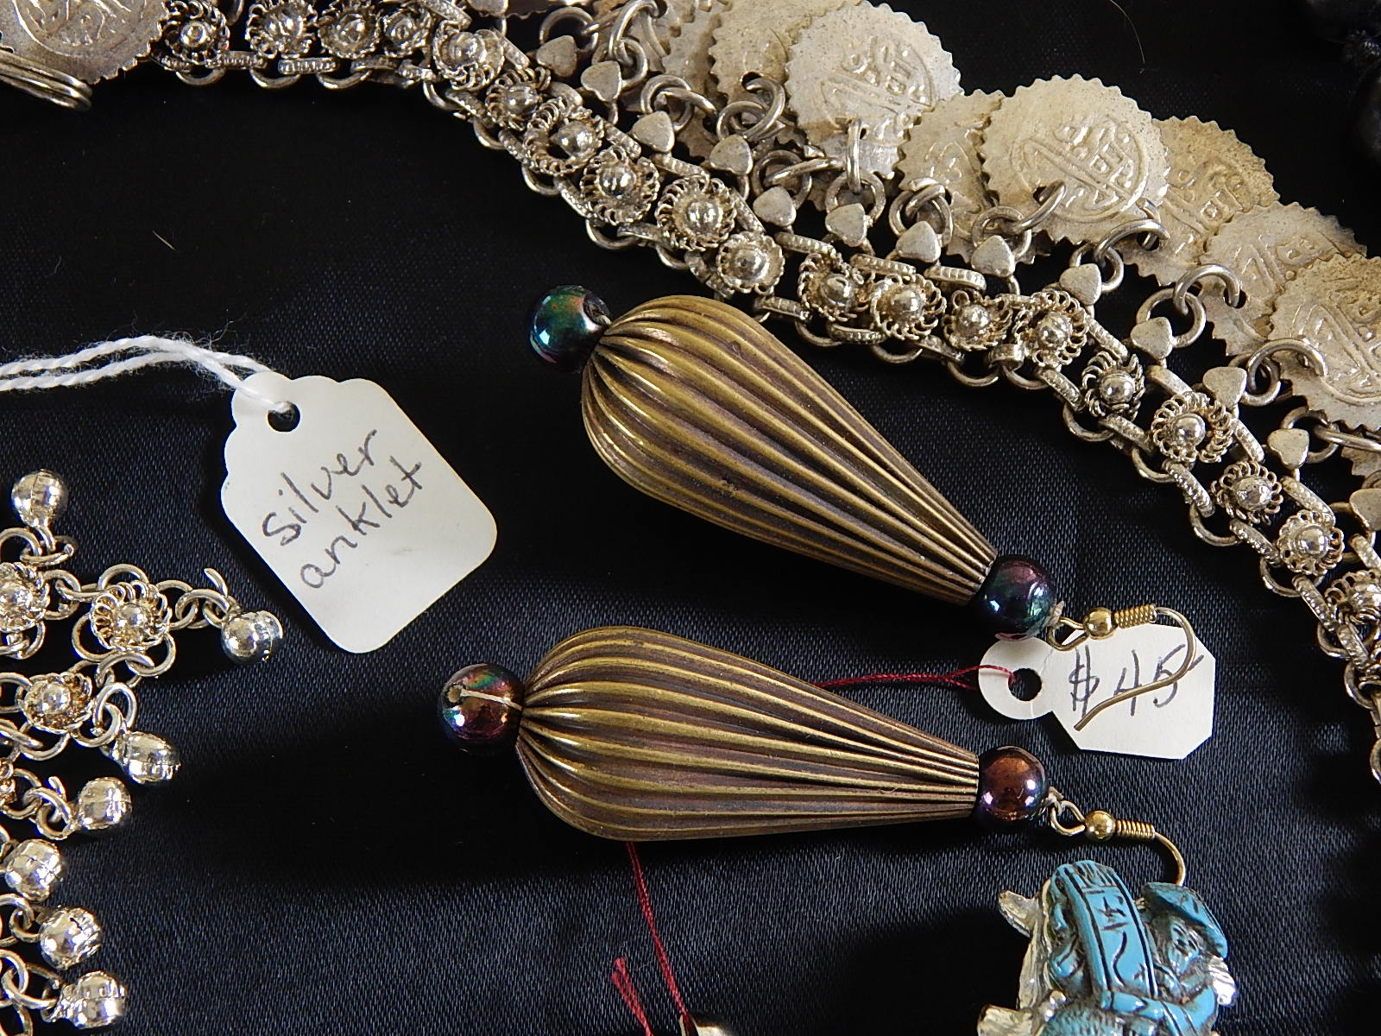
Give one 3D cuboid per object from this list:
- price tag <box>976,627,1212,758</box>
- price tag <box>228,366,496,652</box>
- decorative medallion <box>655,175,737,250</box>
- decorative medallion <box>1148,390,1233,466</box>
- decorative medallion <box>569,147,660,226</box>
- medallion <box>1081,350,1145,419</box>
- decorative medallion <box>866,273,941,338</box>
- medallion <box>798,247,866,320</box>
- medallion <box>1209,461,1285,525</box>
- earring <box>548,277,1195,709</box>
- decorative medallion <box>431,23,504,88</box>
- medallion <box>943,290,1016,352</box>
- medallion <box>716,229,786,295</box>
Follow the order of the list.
[{"bbox_3d":[0.040,0.017,0.275,0.024,0.001,0.013,5,74,0],"label":"price tag"},{"bbox_3d":[-0.034,-0.003,0.263,0.019,0.001,0.029,-39,78,-10],"label":"price tag"},{"bbox_3d":[0.001,-0.030,0.269,0.008,0.003,0.008,0,75,-1],"label":"decorative medallion"},{"bbox_3d":[0.048,-0.009,0.263,0.008,0.003,0.008,0,75,-1],"label":"decorative medallion"},{"bbox_3d":[-0.007,-0.032,0.269,0.008,0.003,0.008,0,75,-1],"label":"decorative medallion"},{"bbox_3d":[0.043,-0.014,0.281,0.007,0.003,0.007,0,74,-1],"label":"medallion"},{"bbox_3d":[0.021,-0.021,0.266,0.007,0.003,0.007,0,75,-1],"label":"decorative medallion"},{"bbox_3d":[0.014,-0.024,0.283,0.007,0.003,0.007,0,74,-1],"label":"medallion"},{"bbox_3d":[0.053,-0.002,0.262,0.007,0.003,0.007,0,75,-1],"label":"medallion"},{"bbox_3d":[0.016,-0.002,0.273,0.074,0.020,0.020,31,76,-1],"label":"earring"},{"bbox_3d":[-0.022,-0.046,0.273,0.007,0.003,0.007,0,75,-1],"label":"decorative medallion"},{"bbox_3d":[0.030,-0.020,0.283,0.007,0.003,0.007,0,74,-1],"label":"medallion"},{"bbox_3d":[0.006,-0.026,0.284,0.007,0.003,0.007,0,74,-1],"label":"medallion"}]

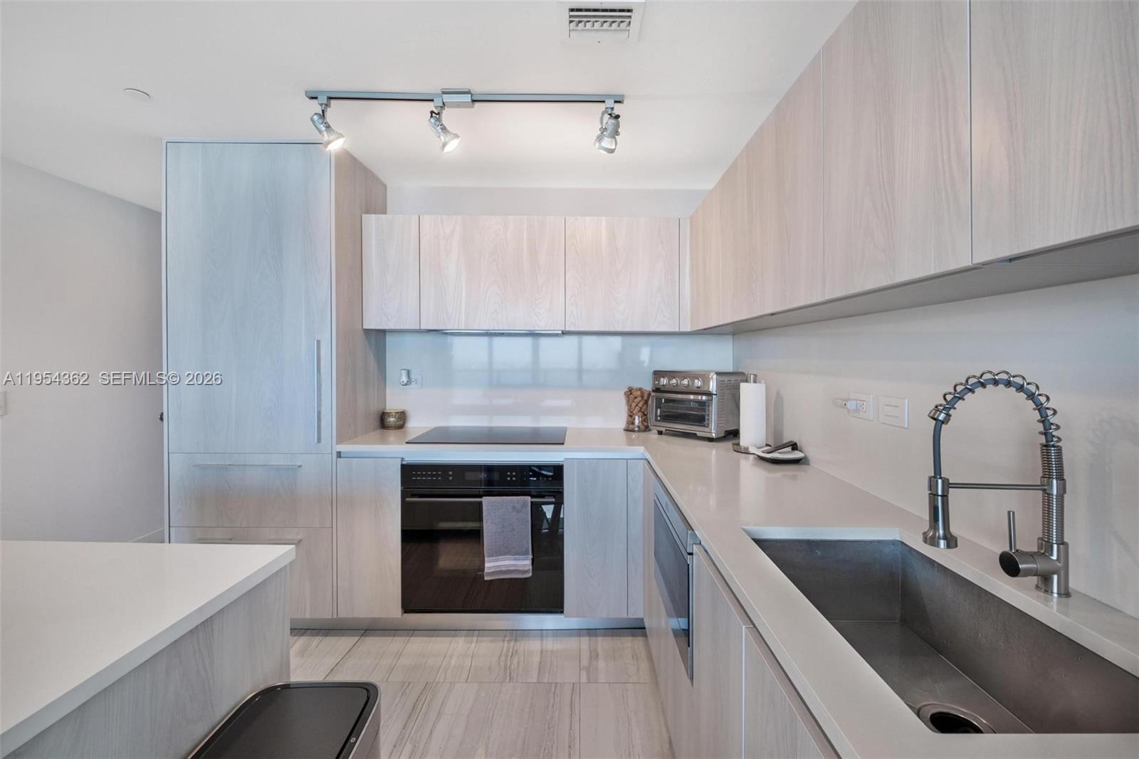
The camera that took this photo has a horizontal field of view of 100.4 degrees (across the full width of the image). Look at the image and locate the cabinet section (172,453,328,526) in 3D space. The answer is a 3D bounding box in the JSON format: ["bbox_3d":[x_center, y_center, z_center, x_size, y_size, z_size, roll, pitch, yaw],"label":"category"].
[{"bbox_3d":[-1.493,0.513,2.515,0.768,0.351,0.570,0,2,1],"label":"cabinet section"}]

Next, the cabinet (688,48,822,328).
[{"bbox_3d":[0.772,-0.515,1.786,0.325,0.594,1.349,0,3,1],"label":"cabinet"}]

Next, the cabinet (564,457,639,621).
[{"bbox_3d":[0.132,0.735,2.520,0.299,0.742,0.580,0,2,1],"label":"cabinet"}]

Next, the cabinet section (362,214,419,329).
[{"bbox_3d":[-0.930,-0.566,2.653,0.301,0.594,0.330,0,3,1],"label":"cabinet section"}]

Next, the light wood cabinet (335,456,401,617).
[{"bbox_3d":[-0.942,0.734,2.535,0.301,0.761,0.584,0,3,1],"label":"light wood cabinet"}]

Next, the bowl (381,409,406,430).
[{"bbox_3d":[-0.997,0.229,2.733,0.142,0.108,0.142,0,3,0],"label":"bowl"}]

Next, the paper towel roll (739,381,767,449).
[{"bbox_3d":[0.828,0.156,2.143,0.118,0.279,0.118,0,3,1],"label":"paper towel roll"}]

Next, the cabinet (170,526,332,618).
[{"bbox_3d":[-1.515,0.899,2.552,0.768,0.420,0.584,0,3,1],"label":"cabinet"}]

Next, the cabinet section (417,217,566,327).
[{"bbox_3d":[-0.399,-0.561,2.644,0.763,0.594,0.330,0,3,1],"label":"cabinet section"}]

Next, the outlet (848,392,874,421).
[{"bbox_3d":[0.945,0.089,1.542,0.012,0.077,0.120,0,2,1],"label":"outlet"}]

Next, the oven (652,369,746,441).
[{"bbox_3d":[0.699,0.128,2.585,0.330,0.345,0.395,-1,2,-42],"label":"oven"}]

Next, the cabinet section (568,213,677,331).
[{"bbox_3d":[0.283,-0.563,2.675,0.607,0.602,0.330,0,2,1],"label":"cabinet section"}]

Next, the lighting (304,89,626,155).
[{"bbox_3d":[-0.406,-1.002,1.850,1.230,0.245,0.140,0,2,1],"label":"lighting"}]

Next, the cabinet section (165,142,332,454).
[{"bbox_3d":[-1.499,-0.392,2.520,0.776,1.461,0.580,0,2,1],"label":"cabinet section"}]

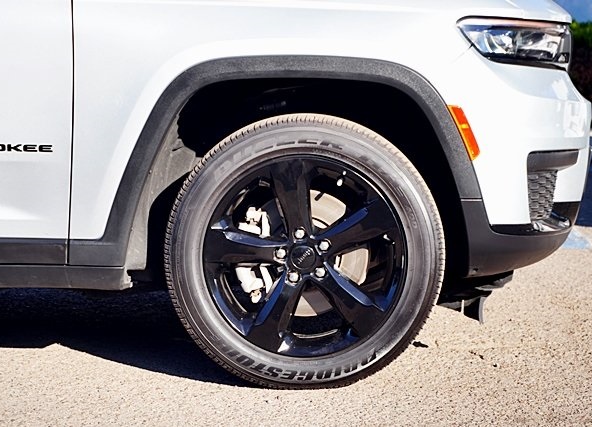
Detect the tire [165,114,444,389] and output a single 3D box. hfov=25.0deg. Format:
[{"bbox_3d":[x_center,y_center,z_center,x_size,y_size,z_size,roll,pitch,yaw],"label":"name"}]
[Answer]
[{"bbox_3d":[0.035,0.103,3.691,0.770,0.765,0.272,1,7,5],"label":"tire"}]

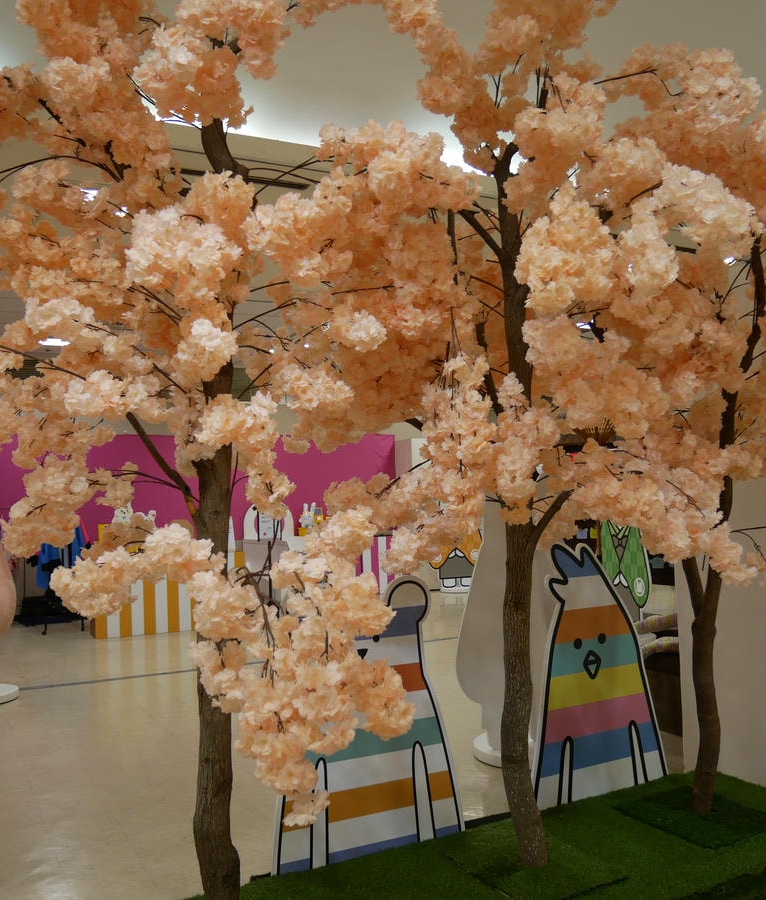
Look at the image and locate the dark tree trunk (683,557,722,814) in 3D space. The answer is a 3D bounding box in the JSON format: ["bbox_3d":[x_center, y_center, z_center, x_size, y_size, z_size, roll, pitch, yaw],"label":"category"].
[{"bbox_3d":[1.365,0.991,3.556,0.145,1.065,0.120,-2,-4,20],"label":"dark tree trunk"}]

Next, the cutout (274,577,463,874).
[{"bbox_3d":[-0.054,1.008,3.182,0.800,1.025,0.040,1,-7,-28],"label":"cutout"}]

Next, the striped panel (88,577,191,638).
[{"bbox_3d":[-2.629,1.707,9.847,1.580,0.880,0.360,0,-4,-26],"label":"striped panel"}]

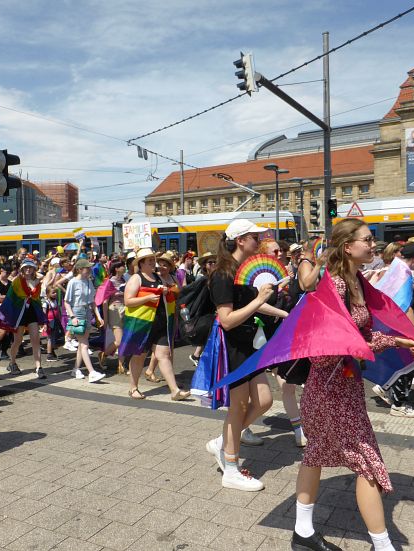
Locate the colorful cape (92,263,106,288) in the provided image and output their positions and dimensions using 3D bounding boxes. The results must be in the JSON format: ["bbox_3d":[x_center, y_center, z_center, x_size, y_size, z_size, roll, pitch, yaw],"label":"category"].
[{"bbox_3d":[-1.985,0.111,9.400,0.350,0.750,0.500,-1,2,28],"label":"colorful cape"}]

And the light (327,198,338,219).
[{"bbox_3d":[3.781,-2.005,15.300,0.260,0.550,0.300,0,2,30],"label":"light"}]

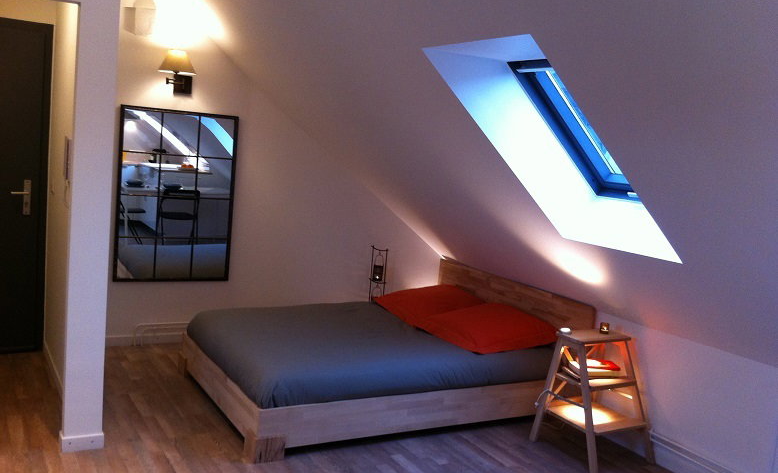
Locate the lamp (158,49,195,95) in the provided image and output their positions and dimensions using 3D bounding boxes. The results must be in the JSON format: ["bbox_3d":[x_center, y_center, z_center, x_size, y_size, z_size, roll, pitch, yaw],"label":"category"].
[{"bbox_3d":[-1.407,-1.099,5.254,0.275,0.283,0.293,1,8,-29],"label":"lamp"}]

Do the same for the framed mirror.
[{"bbox_3d":[-1.479,-0.274,5.510,0.816,1.200,0.030,1,8,-29],"label":"framed mirror"}]

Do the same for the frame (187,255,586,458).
[{"bbox_3d":[-0.096,0.630,4.849,2.010,0.735,1.645,1,8,-29],"label":"frame"}]

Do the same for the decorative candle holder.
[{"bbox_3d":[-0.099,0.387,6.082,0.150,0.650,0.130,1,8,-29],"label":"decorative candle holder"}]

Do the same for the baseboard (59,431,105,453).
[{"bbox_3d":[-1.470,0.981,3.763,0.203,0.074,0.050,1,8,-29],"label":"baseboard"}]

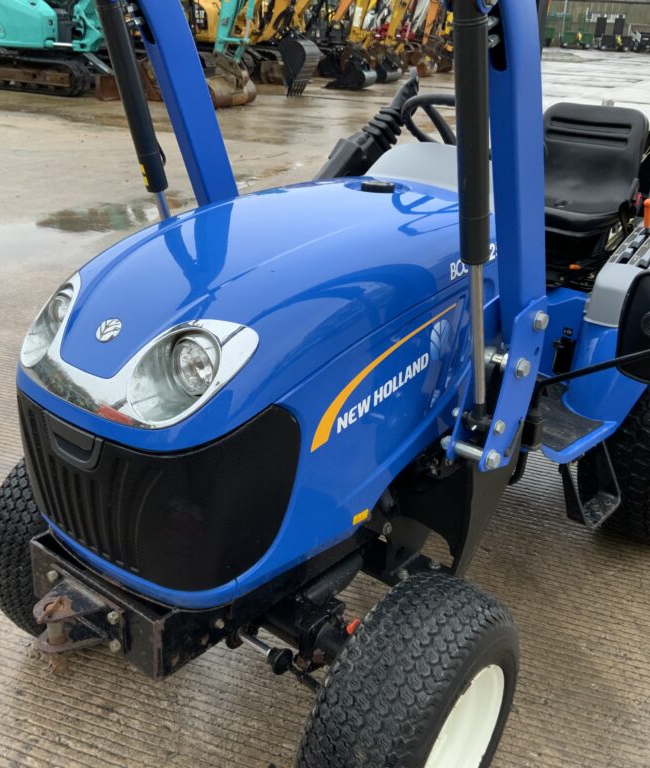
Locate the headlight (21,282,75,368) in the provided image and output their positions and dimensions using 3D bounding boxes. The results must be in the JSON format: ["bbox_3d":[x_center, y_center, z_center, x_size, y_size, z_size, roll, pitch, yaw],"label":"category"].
[{"bbox_3d":[-0.504,-0.113,1.611,0.118,0.143,0.138,20,30,35],"label":"headlight"}]

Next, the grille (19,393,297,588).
[{"bbox_3d":[-0.352,0.137,1.633,0.571,0.330,0.286,20,30,35],"label":"grille"}]

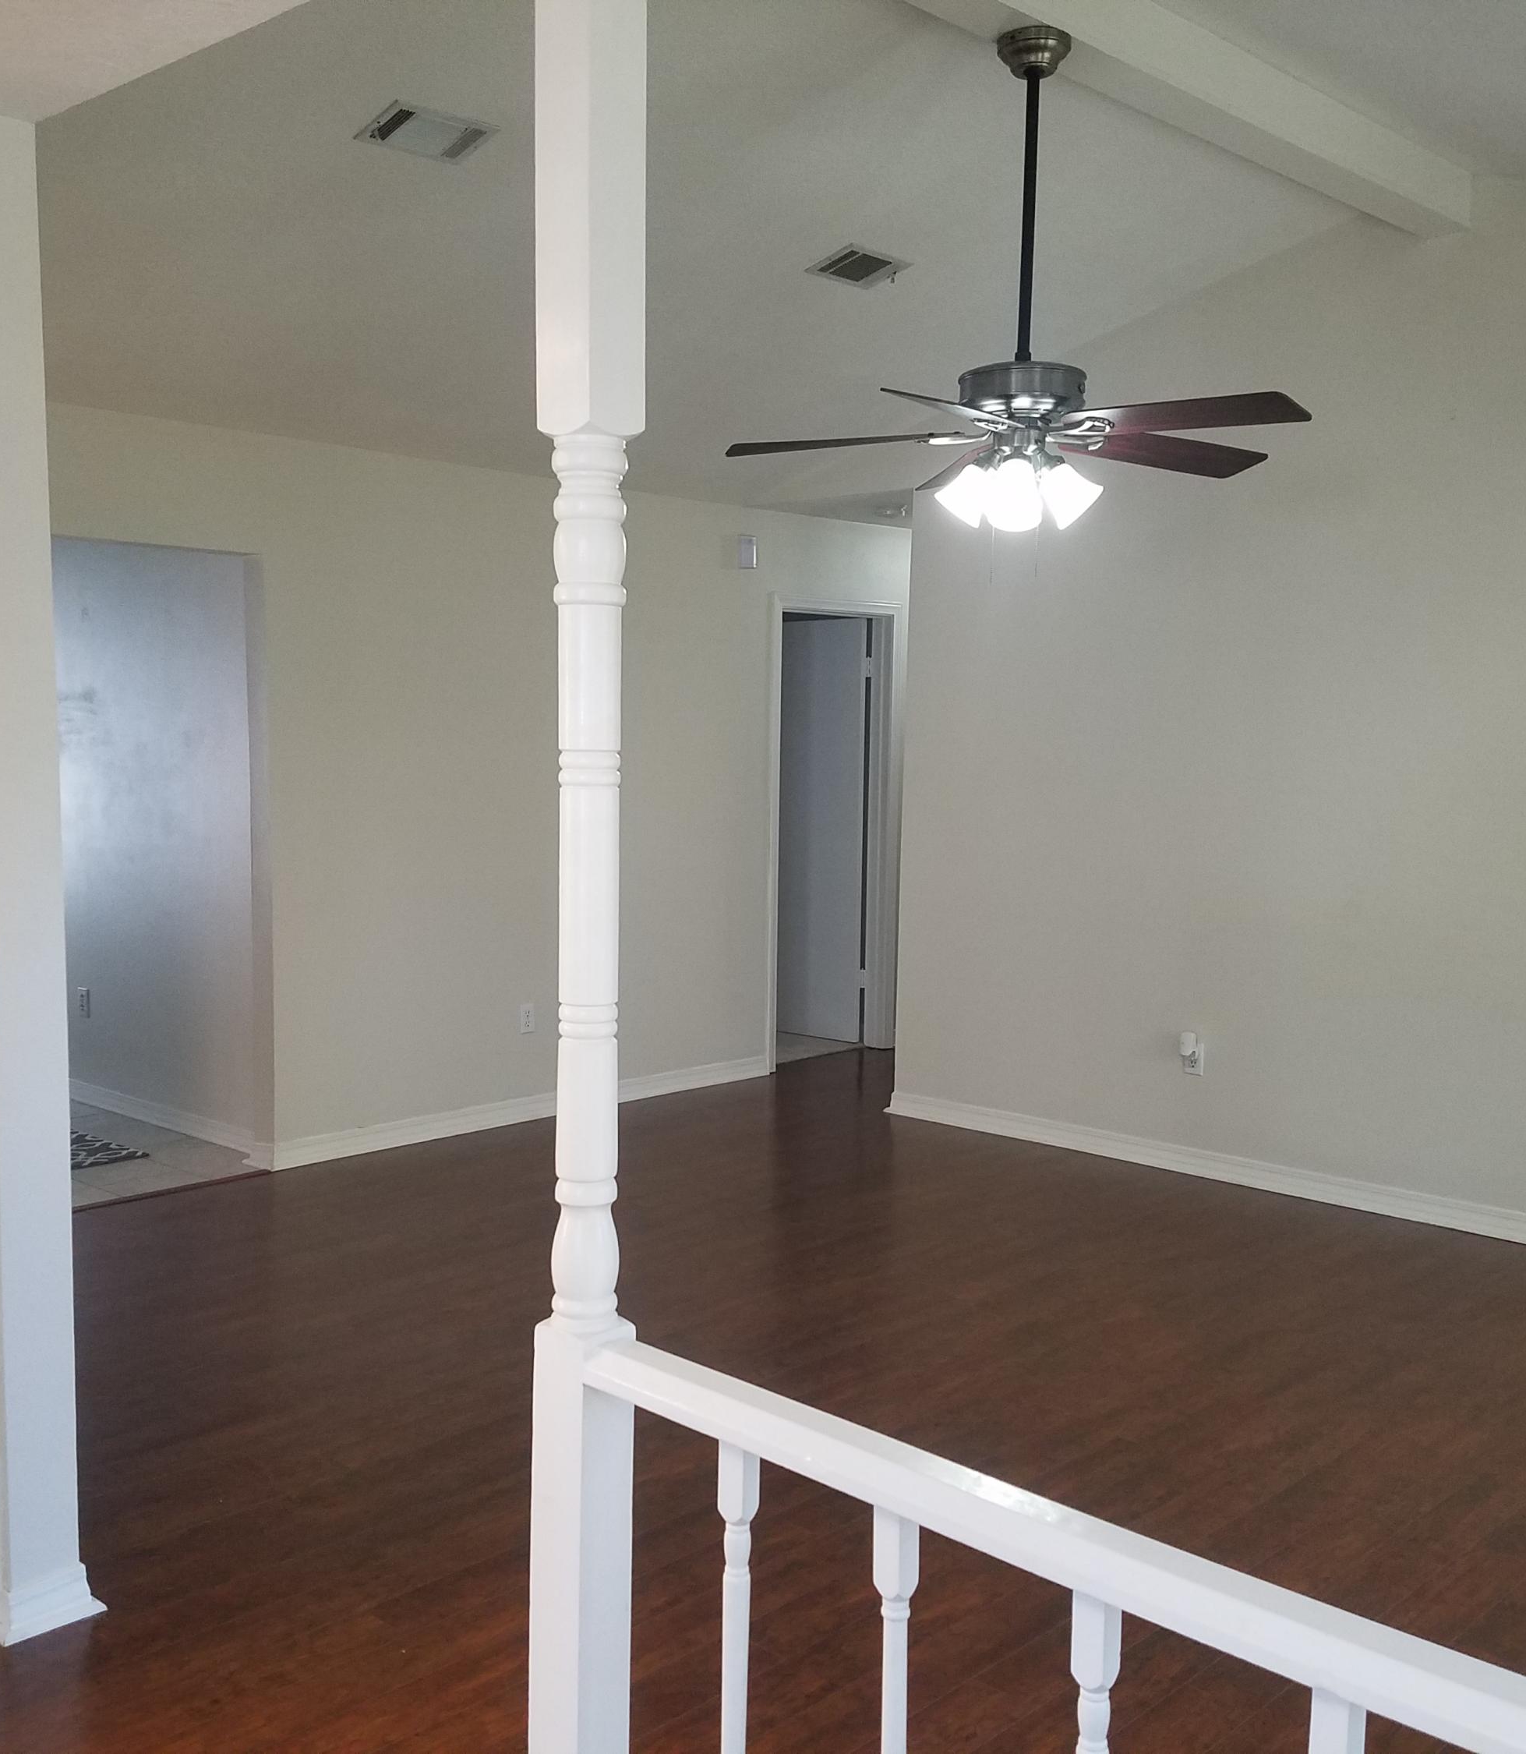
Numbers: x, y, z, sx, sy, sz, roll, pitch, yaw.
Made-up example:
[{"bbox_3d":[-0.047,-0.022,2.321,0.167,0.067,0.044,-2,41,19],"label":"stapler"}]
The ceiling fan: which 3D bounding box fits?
[{"bbox_3d":[0.557,-1.268,3.760,1.270,1.059,1.290,6,7,43],"label":"ceiling fan"}]

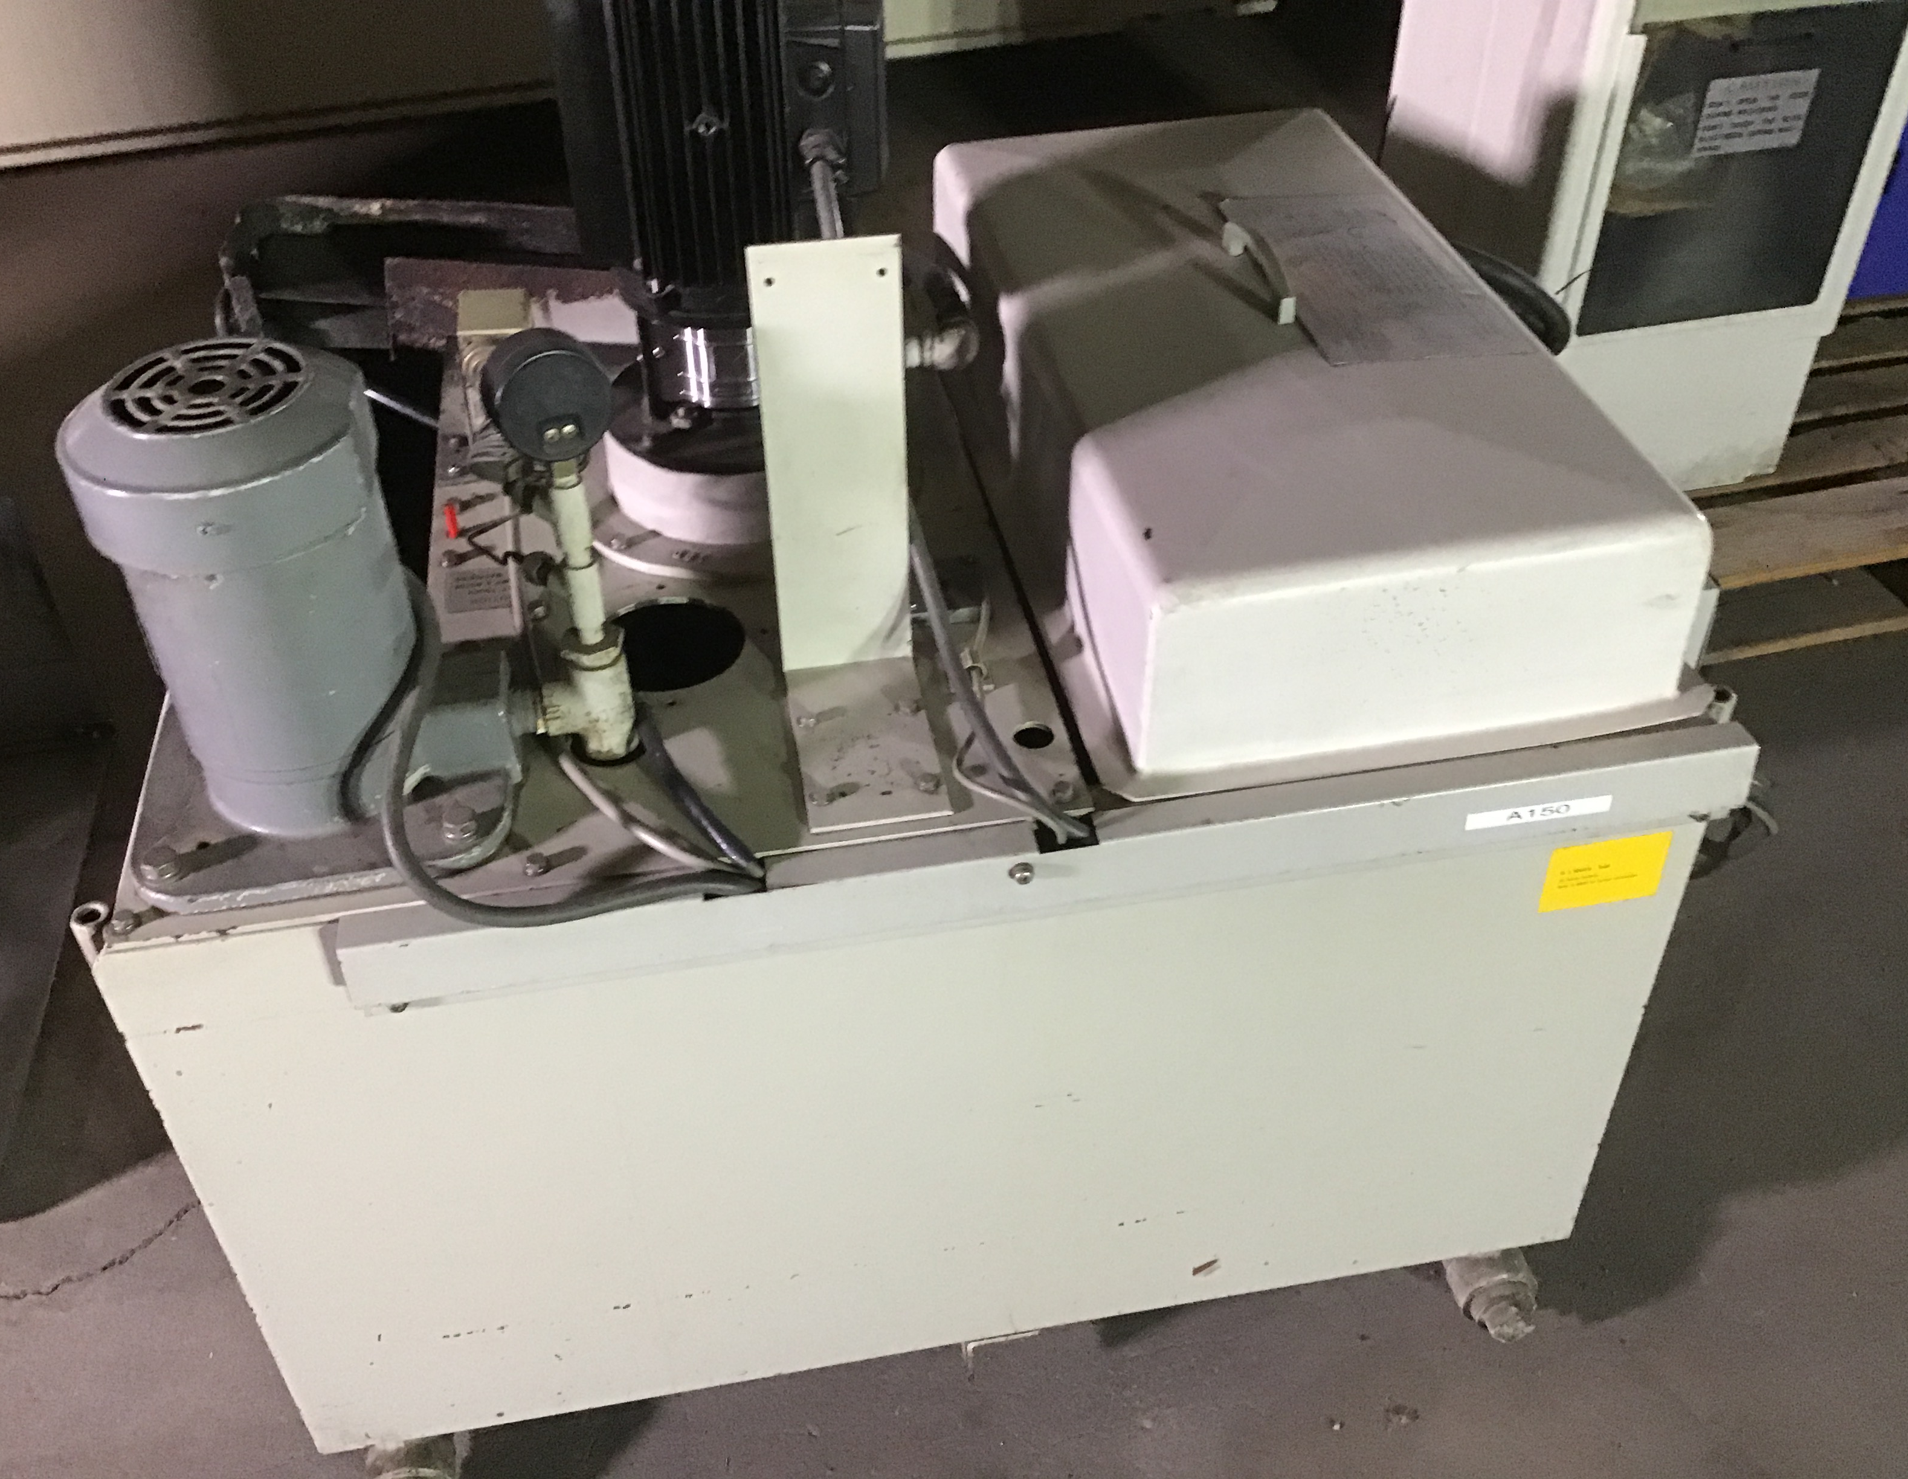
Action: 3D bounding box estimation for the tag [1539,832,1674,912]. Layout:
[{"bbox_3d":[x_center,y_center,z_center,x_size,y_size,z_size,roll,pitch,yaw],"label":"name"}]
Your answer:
[{"bbox_3d":[0.400,0.082,1.084,0.077,0.054,0.001,-7,40,-8],"label":"tag"}]

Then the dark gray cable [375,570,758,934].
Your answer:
[{"bbox_3d":[-0.202,0.000,0.909,0.190,0.142,0.154,-7,40,-8],"label":"dark gray cable"}]

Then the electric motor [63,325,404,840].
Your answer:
[{"bbox_3d":[-0.357,-0.082,0.923,0.145,0.237,0.154,-7,40,-8],"label":"electric motor"}]

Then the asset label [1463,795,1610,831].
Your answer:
[{"bbox_3d":[0.329,0.042,0.992,0.086,0.013,0.001,-7,40,-8],"label":"asset label"}]

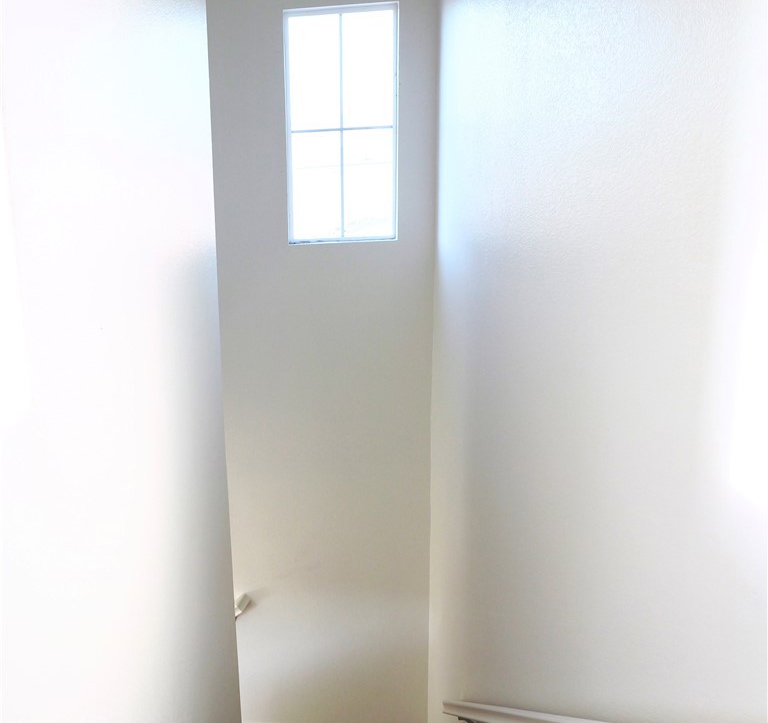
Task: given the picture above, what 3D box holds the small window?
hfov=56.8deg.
[{"bbox_3d":[-0.220,-1.248,3.802,0.600,1.200,0.080,0,11,3],"label":"small window"}]

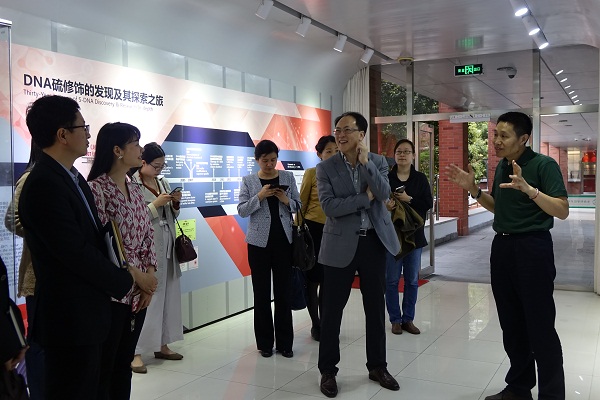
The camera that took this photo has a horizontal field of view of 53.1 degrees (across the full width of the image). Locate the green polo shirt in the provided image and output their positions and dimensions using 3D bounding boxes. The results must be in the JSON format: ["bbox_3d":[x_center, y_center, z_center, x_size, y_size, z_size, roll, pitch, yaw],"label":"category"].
[{"bbox_3d":[1.310,-0.055,3.470,0.300,0.535,0.470,-2,2,-23],"label":"green polo shirt"}]

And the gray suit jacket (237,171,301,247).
[{"bbox_3d":[-0.245,0.066,4.670,0.500,0.580,0.360,-1,2,-10],"label":"gray suit jacket"}]

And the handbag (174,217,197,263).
[{"bbox_3d":[-0.889,0.311,4.660,0.180,0.350,0.130,-2,2,-21],"label":"handbag"}]

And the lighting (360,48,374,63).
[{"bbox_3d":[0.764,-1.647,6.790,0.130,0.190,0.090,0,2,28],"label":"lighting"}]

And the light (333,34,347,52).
[{"bbox_3d":[0.411,-1.628,6.240,0.100,0.170,0.100,25,14,25],"label":"light"}]

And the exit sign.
[{"bbox_3d":[2.126,-1.634,7.570,0.340,0.135,0.030,1,3,28],"label":"exit sign"}]

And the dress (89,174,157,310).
[{"bbox_3d":[-0.893,0.210,2.970,0.280,0.640,0.410,1,3,33],"label":"dress"}]

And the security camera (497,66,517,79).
[{"bbox_3d":[2.874,-1.774,8.350,0.250,0.165,0.190,0,2,28],"label":"security camera"}]

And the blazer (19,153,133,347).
[{"bbox_3d":[-0.905,0.200,2.440,0.440,0.740,0.490,0,2,3],"label":"blazer"}]

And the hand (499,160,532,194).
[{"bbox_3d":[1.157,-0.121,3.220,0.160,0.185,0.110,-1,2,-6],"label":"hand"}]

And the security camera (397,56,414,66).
[{"bbox_3d":[1.350,-1.773,7.680,0.210,0.115,0.210,1,3,28],"label":"security camera"}]

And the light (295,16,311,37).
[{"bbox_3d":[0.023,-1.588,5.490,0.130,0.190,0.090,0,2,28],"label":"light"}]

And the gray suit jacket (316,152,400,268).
[{"bbox_3d":[0.378,0.068,3.880,0.540,0.740,0.380,-1,2,-7],"label":"gray suit jacket"}]

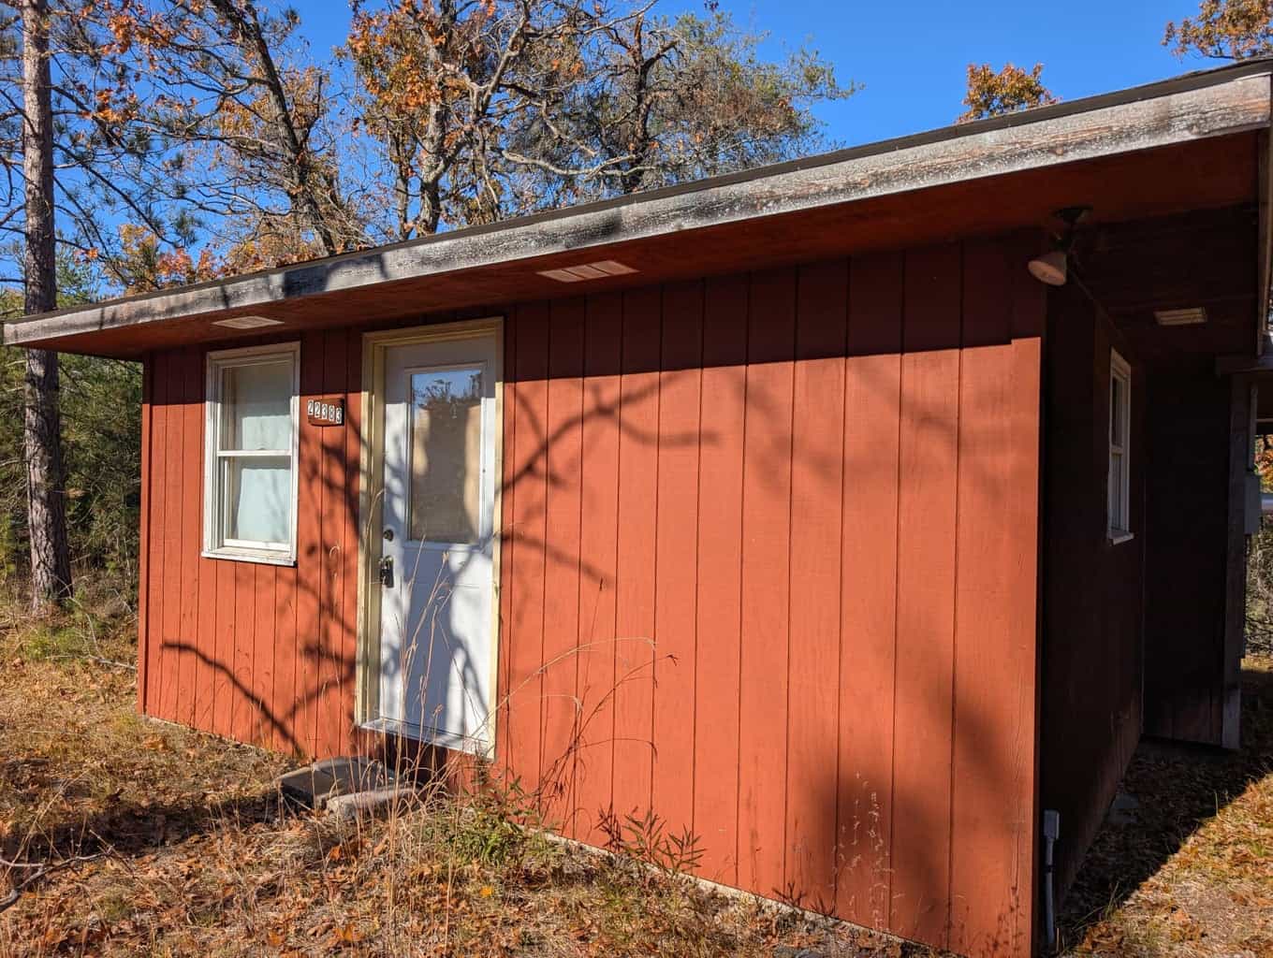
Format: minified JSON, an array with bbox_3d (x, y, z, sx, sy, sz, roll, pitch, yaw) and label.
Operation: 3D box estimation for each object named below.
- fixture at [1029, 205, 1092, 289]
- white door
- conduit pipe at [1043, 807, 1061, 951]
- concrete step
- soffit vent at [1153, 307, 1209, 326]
[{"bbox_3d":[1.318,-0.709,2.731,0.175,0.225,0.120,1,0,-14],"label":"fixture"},{"bbox_3d":[-1.008,0.294,4.585,0.905,2.040,0.055,1,0,34],"label":"white door"},{"bbox_3d":[1.394,1.339,2.970,0.047,0.460,0.055,1,0,34],"label":"conduit pipe"},{"bbox_3d":[-1.501,1.534,4.446,0.390,0.100,0.450,1,0,34],"label":"concrete step"},{"bbox_3d":[2.655,-0.793,4.311,0.205,0.020,0.410,1,0,34],"label":"soffit vent"}]

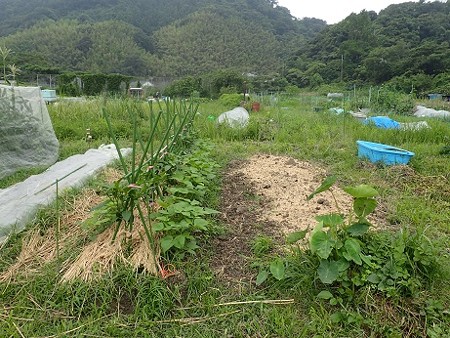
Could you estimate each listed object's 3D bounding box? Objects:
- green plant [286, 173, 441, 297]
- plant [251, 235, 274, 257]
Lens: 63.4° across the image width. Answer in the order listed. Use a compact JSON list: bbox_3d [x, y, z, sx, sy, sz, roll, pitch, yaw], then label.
[{"bbox_3d":[1.070,0.497,3.003,1.120,0.760,0.850,0,12,0],"label":"green plant"},{"bbox_3d":[0.355,0.712,3.448,0.205,0.155,0.190,0,12,0],"label":"plant"}]

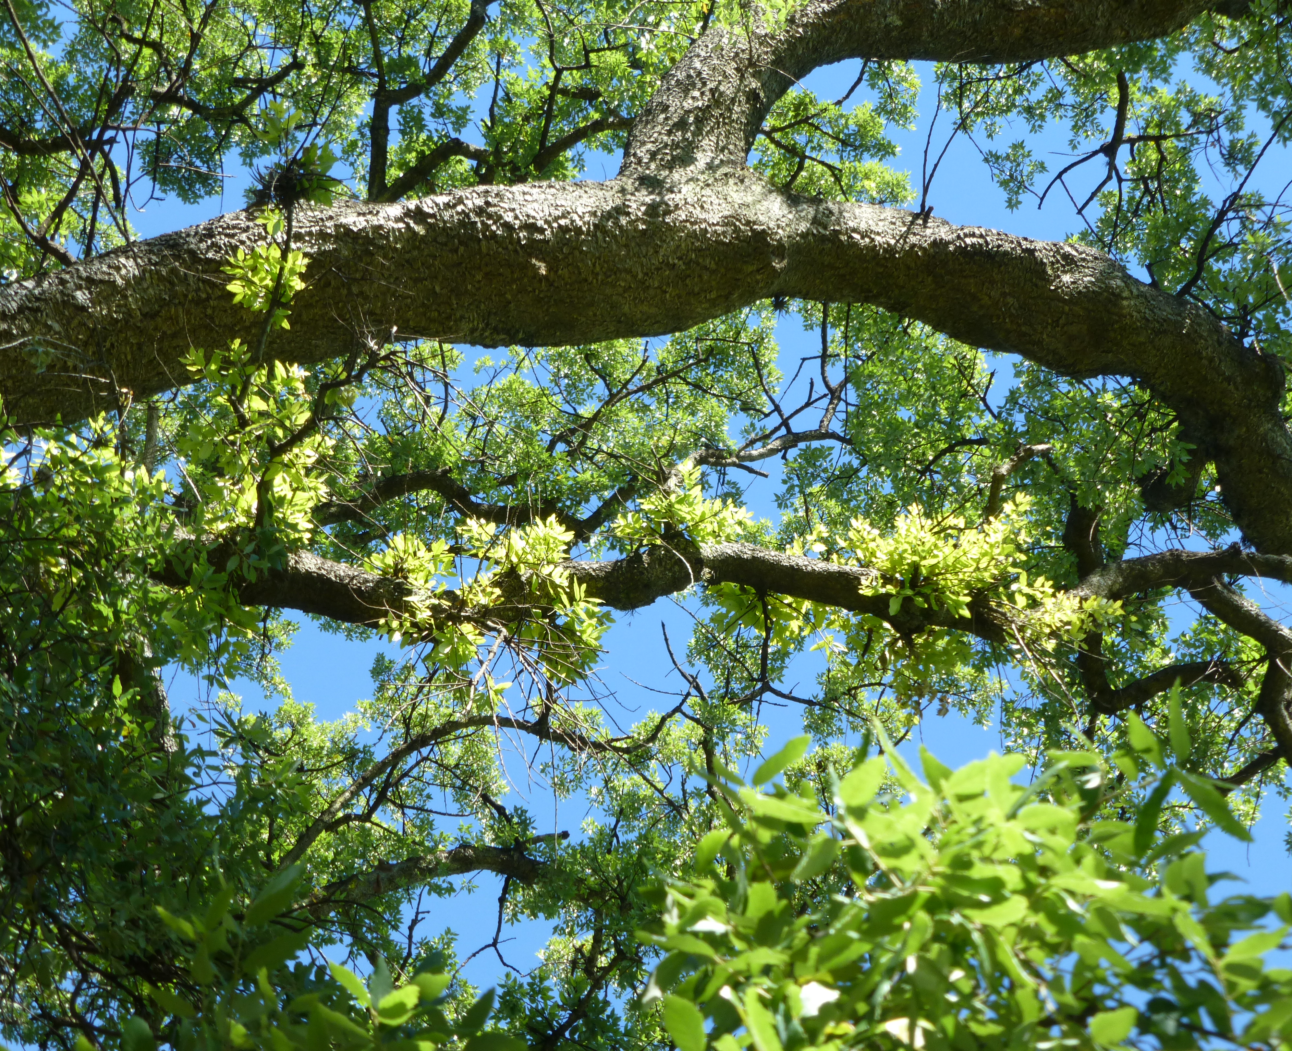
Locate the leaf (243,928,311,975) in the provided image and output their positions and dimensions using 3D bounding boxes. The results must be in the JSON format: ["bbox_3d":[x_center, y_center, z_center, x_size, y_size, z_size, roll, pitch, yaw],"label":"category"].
[{"bbox_3d":[-0.347,0.399,3.000,0.074,0.014,0.031,-31,-75,-14],"label":"leaf"}]

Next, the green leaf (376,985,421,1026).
[{"bbox_3d":[-0.233,0.450,3.000,0.046,0.018,0.030,-34,-75,-13],"label":"green leaf"}]

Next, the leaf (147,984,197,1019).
[{"bbox_3d":[-0.400,0.403,2.700,0.051,0.016,0.020,36,-12,-2],"label":"leaf"}]

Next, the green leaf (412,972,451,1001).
[{"bbox_3d":[-0.182,0.389,2.700,0.037,0.023,0.020,-20,-6,-6],"label":"green leaf"}]

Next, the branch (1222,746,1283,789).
[{"bbox_3d":[1.707,0.681,9.000,0.201,0.052,0.070,-34,-9,7],"label":"branch"}]

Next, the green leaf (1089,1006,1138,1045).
[{"bbox_3d":[0.381,0.405,2.600,0.044,0.028,0.020,-30,-12,3],"label":"green leaf"}]

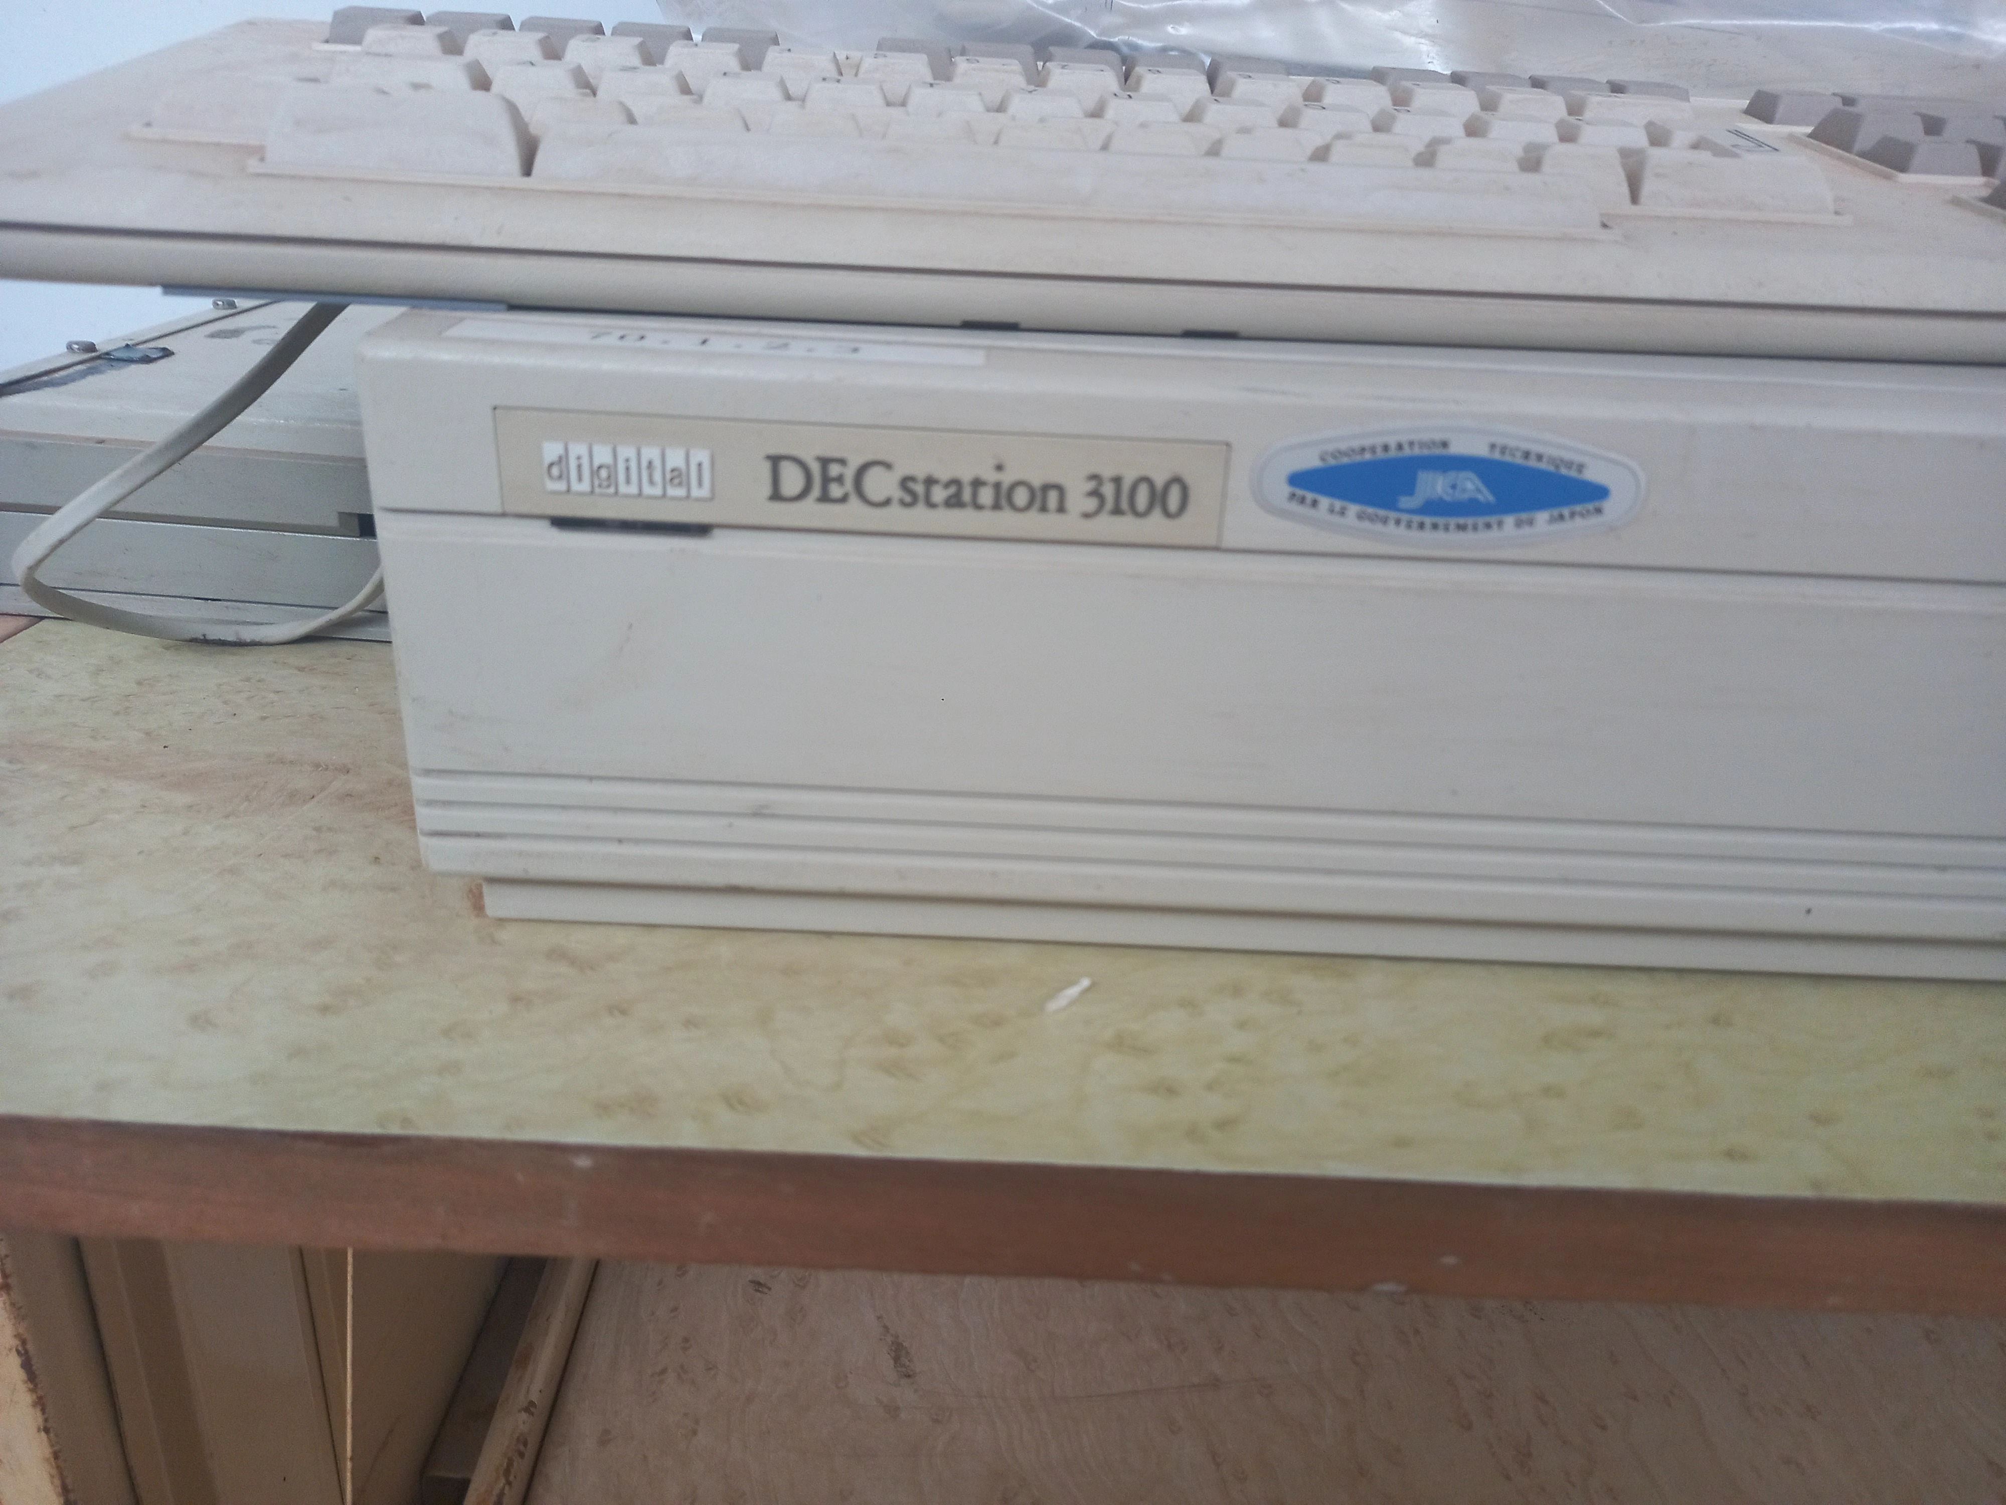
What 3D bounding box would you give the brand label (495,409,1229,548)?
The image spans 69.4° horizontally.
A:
[{"bbox_3d":[-0.020,-0.038,0.202,0.102,0.015,0.002,3,24,0],"label":"brand label"}]

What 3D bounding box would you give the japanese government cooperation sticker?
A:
[{"bbox_3d":[0.062,-0.037,0.202,0.055,0.017,0.001,3,24,0],"label":"japanese government cooperation sticker"}]

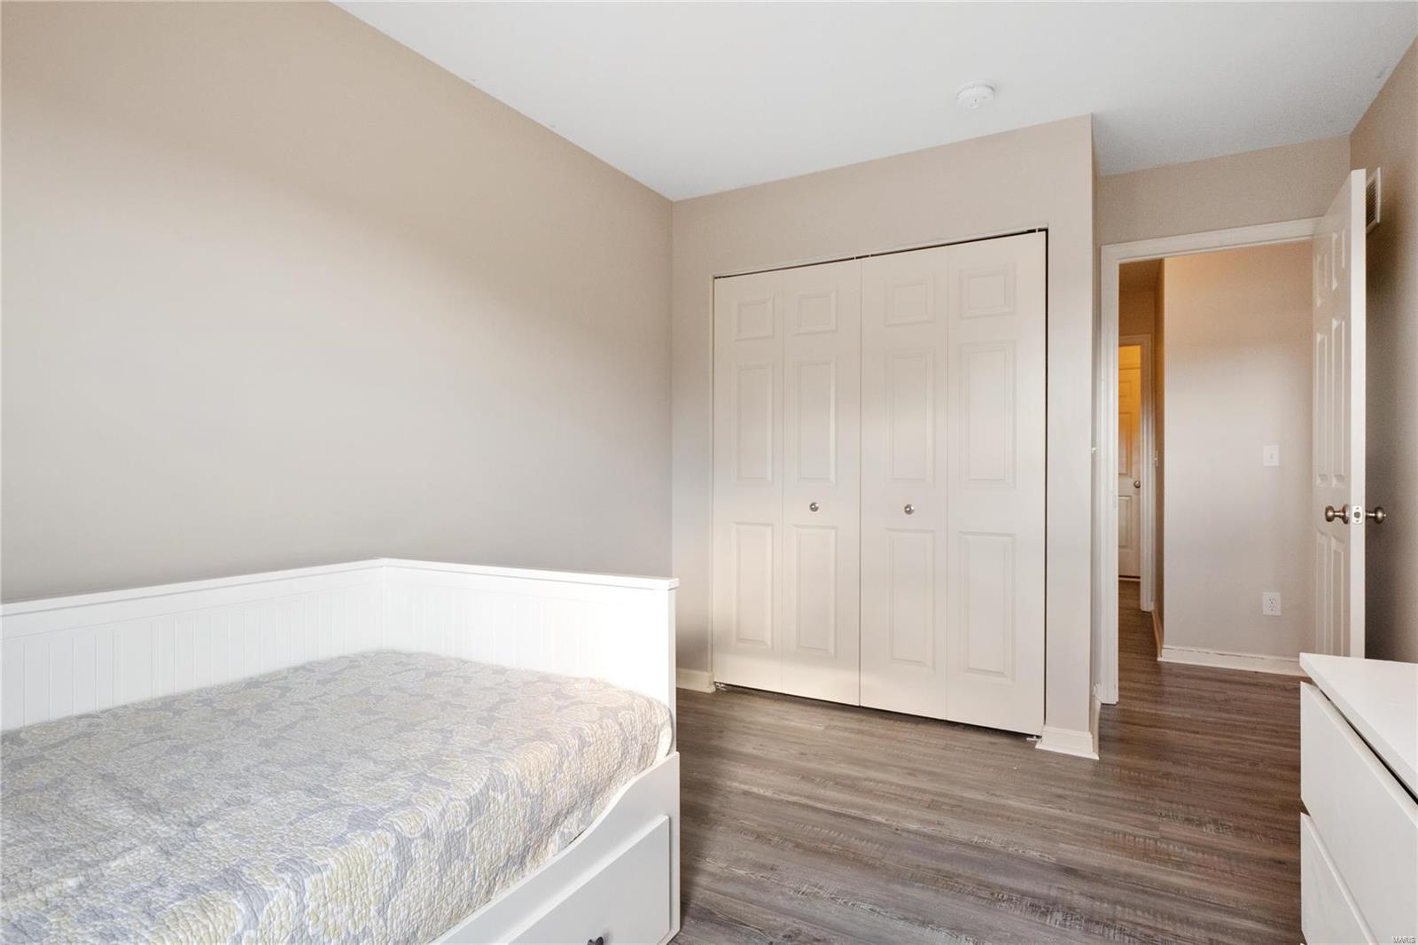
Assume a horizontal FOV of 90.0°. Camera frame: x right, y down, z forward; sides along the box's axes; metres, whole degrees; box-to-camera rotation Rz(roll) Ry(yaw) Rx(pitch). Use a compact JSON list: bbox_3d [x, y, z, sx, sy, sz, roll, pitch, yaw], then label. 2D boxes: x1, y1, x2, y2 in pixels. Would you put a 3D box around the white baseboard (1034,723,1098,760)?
[{"bbox_3d":[1.380,1.037,2.728,0.212,0.092,0.033,0,0,29],"label":"white baseboard"}]

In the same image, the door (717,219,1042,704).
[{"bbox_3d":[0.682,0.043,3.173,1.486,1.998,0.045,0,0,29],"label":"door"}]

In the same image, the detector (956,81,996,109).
[{"bbox_3d":[0.959,-1.349,2.544,0.132,0.044,0.132,0,0,29],"label":"detector"}]

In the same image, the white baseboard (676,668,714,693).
[{"bbox_3d":[-0.080,1.038,3.542,0.240,0.092,0.028,0,0,29],"label":"white baseboard"}]

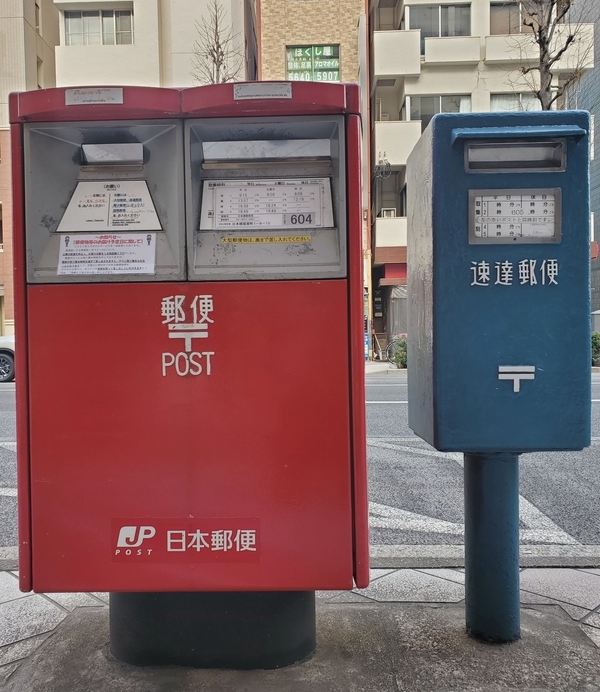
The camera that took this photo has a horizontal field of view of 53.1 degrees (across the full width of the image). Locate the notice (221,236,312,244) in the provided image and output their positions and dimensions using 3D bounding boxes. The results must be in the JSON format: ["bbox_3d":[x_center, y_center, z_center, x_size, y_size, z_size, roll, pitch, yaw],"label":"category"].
[{"bbox_3d":[-0.075,-0.238,1.359,0.203,0.018,0.010,-1,-17,1],"label":"notice"}]

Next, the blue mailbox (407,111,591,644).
[{"bbox_3d":[0.507,0.107,1.565,0.368,1.312,0.387,-1,1,0],"label":"blue mailbox"}]

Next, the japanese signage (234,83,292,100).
[{"bbox_3d":[-0.079,-0.547,1.294,0.125,0.034,0.010,-1,1,1],"label":"japanese signage"}]

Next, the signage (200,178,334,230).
[{"bbox_3d":[-0.075,-0.328,1.387,0.305,0.130,0.010,-1,-17,1],"label":"signage"}]

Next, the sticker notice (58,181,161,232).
[{"bbox_3d":[-0.435,-0.324,1.391,0.242,0.128,0.010,-1,-17,1],"label":"sticker notice"}]

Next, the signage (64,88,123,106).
[{"bbox_3d":[-0.444,-0.539,1.298,0.125,0.036,0.010,-1,1,1],"label":"signage"}]

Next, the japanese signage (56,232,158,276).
[{"bbox_3d":[-0.434,-0.208,1.355,0.220,0.101,0.010,-1,-17,1],"label":"japanese signage"}]

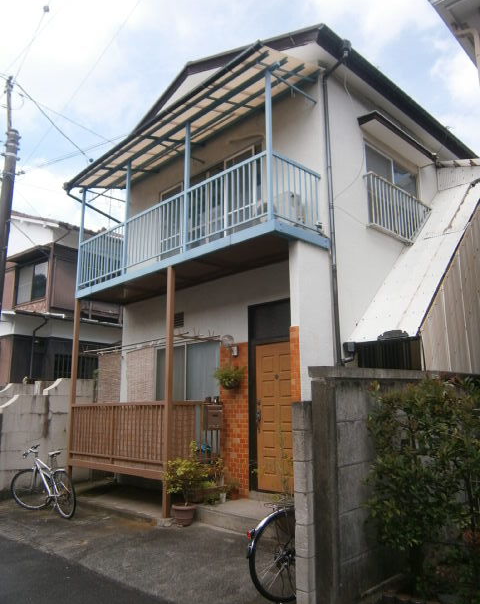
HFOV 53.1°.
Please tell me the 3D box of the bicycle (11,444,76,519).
[{"bbox_3d":[-2.922,2.709,7.322,1.600,1.000,0.540,-11,-16,38],"label":"bicycle"}]

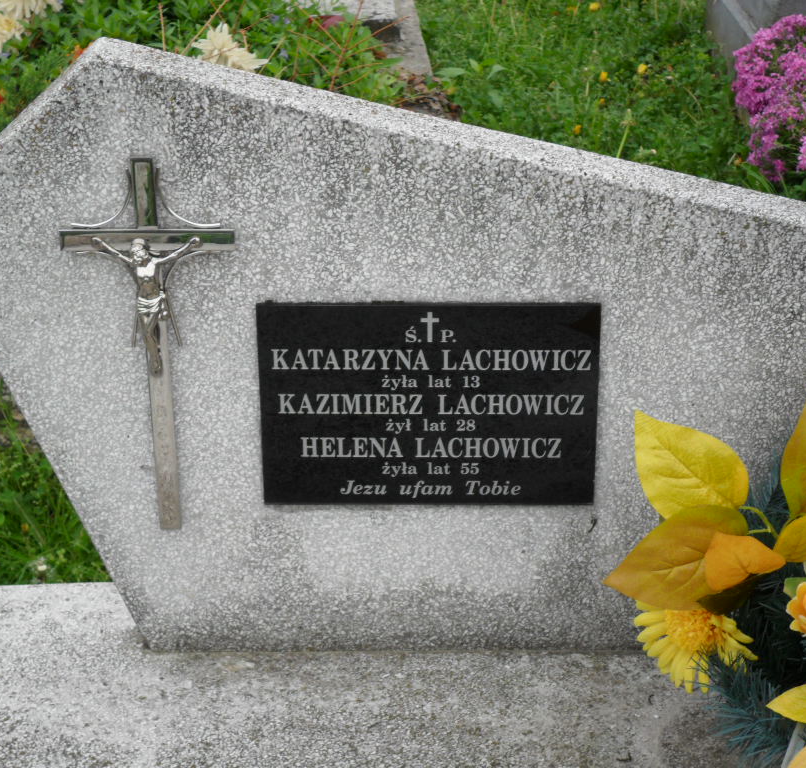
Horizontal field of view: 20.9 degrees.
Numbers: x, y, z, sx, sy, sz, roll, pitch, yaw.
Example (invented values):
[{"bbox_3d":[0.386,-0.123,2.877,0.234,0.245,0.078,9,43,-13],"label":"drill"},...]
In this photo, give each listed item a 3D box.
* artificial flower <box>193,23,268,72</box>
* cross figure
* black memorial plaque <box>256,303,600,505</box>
[{"bbox_3d":[-0.297,-0.574,3.770,0.125,0.085,0.105,0,27,0],"label":"artificial flower"},{"bbox_3d":[-0.219,-0.025,1.921,0.153,0.363,0.035,-1,27,1],"label":"cross figure"},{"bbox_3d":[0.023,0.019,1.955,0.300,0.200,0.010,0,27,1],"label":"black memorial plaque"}]

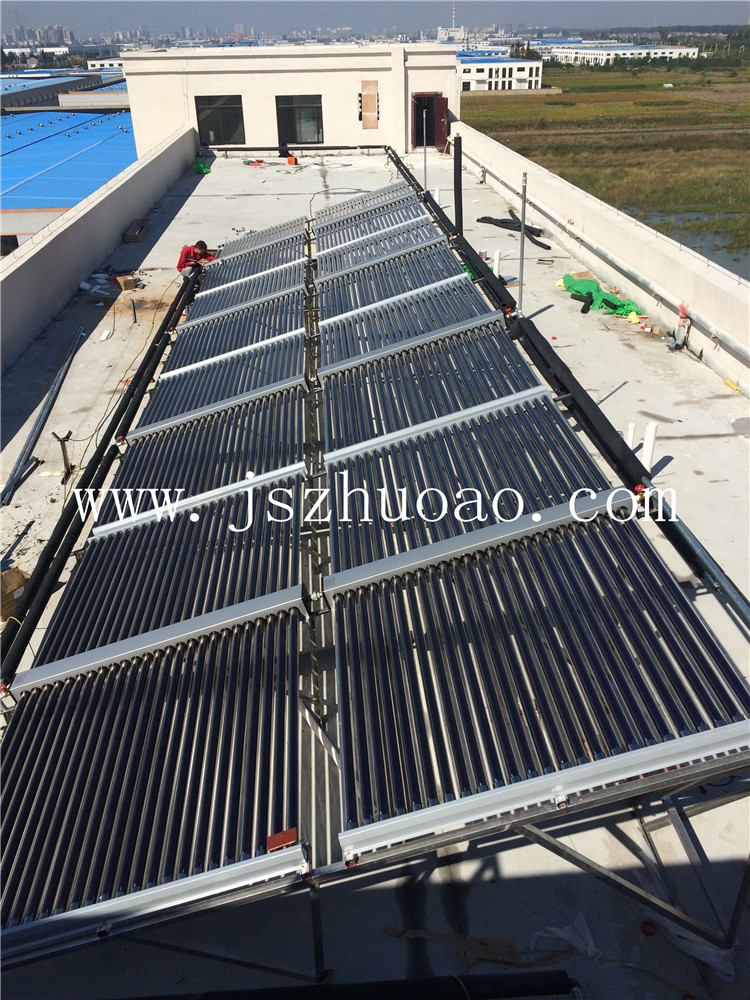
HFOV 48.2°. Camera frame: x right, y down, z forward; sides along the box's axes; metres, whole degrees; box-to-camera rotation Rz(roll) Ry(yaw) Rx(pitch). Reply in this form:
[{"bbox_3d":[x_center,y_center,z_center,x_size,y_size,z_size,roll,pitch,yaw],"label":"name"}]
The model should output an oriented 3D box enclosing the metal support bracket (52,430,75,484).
[{"bbox_3d":[-3.297,-0.486,8.922,0.210,0.490,0.340,-3,29,-3],"label":"metal support bracket"}]

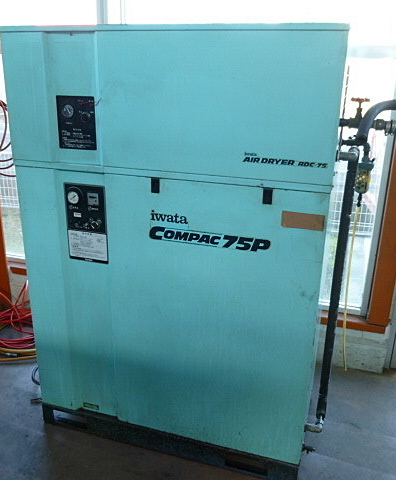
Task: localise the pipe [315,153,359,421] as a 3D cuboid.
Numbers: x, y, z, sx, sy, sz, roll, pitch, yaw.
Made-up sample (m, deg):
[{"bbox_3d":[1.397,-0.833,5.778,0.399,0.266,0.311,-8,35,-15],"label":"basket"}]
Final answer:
[{"bbox_3d":[0.512,0.229,1.722,0.036,1.083,0.036,6,20,16],"label":"pipe"}]

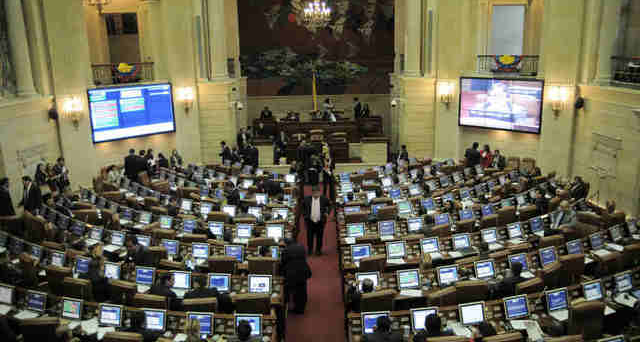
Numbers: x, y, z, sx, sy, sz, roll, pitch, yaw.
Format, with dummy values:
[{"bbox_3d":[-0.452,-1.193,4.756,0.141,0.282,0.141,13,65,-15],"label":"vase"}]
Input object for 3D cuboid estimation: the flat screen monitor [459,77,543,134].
[{"bbox_3d":[6.196,-2.297,16.585,0.100,1.761,3.128,-13,18,-36],"label":"flat screen monitor"}]

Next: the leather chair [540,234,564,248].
[{"bbox_3d":[4.619,1.824,10.111,0.600,1.050,0.620,-5,12,-18],"label":"leather chair"}]

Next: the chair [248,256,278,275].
[{"bbox_3d":[-0.933,1.983,8.818,0.610,1.030,0.650,0,13,8],"label":"chair"}]

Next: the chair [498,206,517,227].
[{"bbox_3d":[4.452,1.419,12.100,0.600,1.050,0.620,-6,13,-23],"label":"chair"}]

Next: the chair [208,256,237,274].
[{"bbox_3d":[-1.927,2.206,9.938,0.610,1.040,0.640,0,12,5],"label":"chair"}]

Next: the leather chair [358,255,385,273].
[{"bbox_3d":[1.003,2.166,9.857,0.610,1.040,0.640,-5,13,-16],"label":"leather chair"}]

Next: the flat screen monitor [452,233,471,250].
[{"bbox_3d":[2.968,1.512,10.069,0.405,0.345,0.060,-4,2,-15],"label":"flat screen monitor"}]

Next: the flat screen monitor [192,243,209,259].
[{"bbox_3d":[-2.284,1.522,9.189,0.370,0.300,0.070,0,5,8],"label":"flat screen monitor"}]

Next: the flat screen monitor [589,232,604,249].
[{"bbox_3d":[5.286,1.322,9.169,0.370,0.300,0.070,-7,6,-24],"label":"flat screen monitor"}]

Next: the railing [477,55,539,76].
[{"bbox_3d":[6.329,-3.570,16.261,0.250,0.660,2.190,-12,16,-38],"label":"railing"}]

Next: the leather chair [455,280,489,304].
[{"bbox_3d":[2.632,2.384,8.706,0.610,1.040,0.640,-3,12,-9],"label":"leather chair"}]

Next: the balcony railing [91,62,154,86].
[{"bbox_3d":[-6.579,-3.295,16.224,0.250,0.640,2.220,9,16,38],"label":"balcony railing"}]

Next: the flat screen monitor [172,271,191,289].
[{"bbox_3d":[-2.295,1.804,7.896,0.375,0.295,0.060,2,-11,13],"label":"flat screen monitor"}]

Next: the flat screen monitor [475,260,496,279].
[{"bbox_3d":[2.779,1.660,8.060,0.375,0.295,0.060,-4,-11,-13],"label":"flat screen monitor"}]

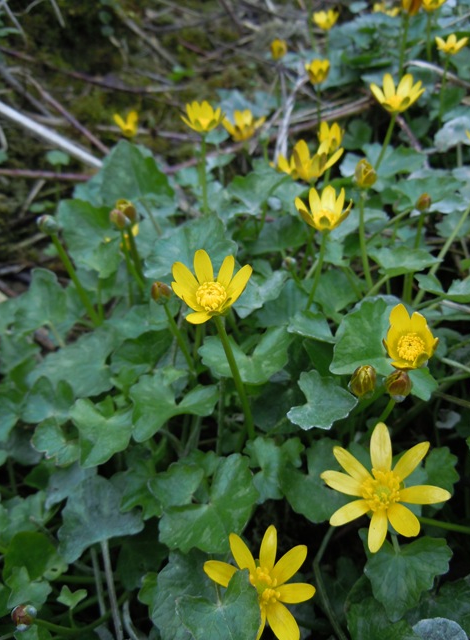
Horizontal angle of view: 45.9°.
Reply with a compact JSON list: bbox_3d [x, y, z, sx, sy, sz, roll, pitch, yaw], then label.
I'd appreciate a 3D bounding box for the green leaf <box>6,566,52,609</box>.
[{"bbox_3d":[-0.074,0.096,0.200,0.017,0.005,0.017,-9,54,-19],"label":"green leaf"}]

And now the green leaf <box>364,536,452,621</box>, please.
[{"bbox_3d":[0.059,0.088,0.190,0.029,0.009,0.027,7,58,17],"label":"green leaf"}]

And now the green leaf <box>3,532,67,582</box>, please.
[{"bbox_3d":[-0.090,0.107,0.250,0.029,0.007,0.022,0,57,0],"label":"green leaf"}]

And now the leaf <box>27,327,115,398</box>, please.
[{"bbox_3d":[-0.074,0.020,0.250,0.040,0.010,0.035,-33,72,-24],"label":"leaf"}]

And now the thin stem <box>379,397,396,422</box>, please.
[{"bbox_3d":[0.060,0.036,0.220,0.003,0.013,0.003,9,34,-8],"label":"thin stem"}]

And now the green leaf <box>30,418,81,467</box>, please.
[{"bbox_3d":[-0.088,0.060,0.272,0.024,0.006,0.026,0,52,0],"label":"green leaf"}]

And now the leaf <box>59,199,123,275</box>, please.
[{"bbox_3d":[-0.100,-0.058,0.383,0.042,0.011,0.063,0,60,0],"label":"leaf"}]

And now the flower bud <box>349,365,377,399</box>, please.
[{"bbox_3d":[0.049,0.024,0.212,0.010,0.013,0.010,0,26,0],"label":"flower bud"}]

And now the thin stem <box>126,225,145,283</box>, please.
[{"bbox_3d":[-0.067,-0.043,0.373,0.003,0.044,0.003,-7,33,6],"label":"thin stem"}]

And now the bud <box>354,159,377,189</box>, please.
[{"bbox_3d":[0.066,-0.074,0.280,0.011,0.015,0.011,0,39,0],"label":"bud"}]

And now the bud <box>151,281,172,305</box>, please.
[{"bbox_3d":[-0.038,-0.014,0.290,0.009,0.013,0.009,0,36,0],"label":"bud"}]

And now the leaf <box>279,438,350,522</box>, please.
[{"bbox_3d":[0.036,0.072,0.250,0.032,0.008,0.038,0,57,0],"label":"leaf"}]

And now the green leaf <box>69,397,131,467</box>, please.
[{"bbox_3d":[-0.052,0.044,0.217,0.026,0.009,0.029,12,60,-2],"label":"green leaf"}]

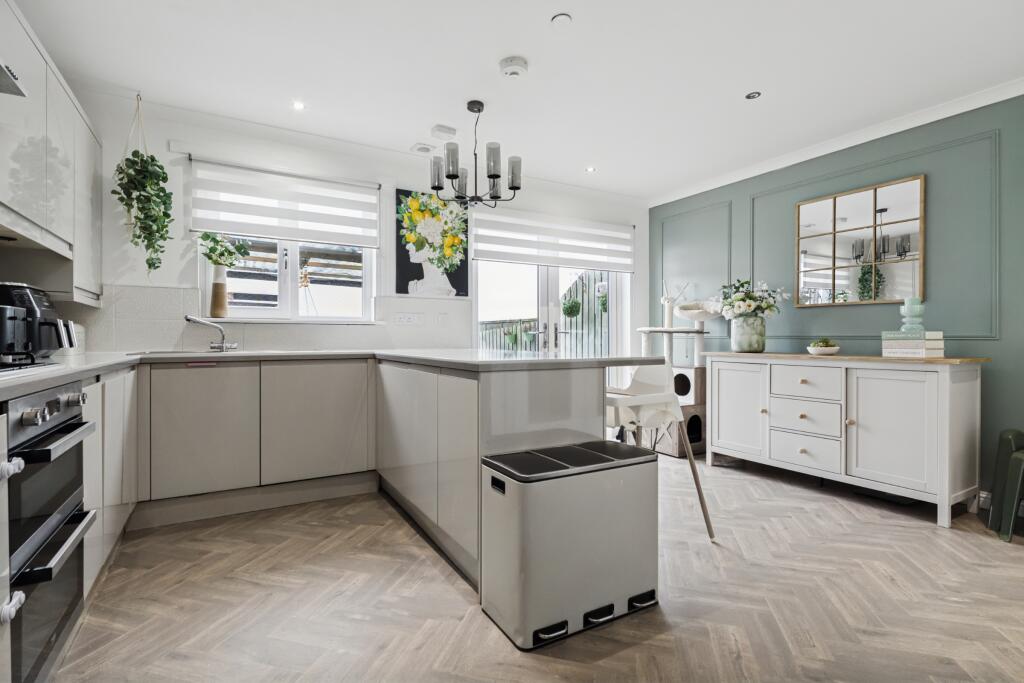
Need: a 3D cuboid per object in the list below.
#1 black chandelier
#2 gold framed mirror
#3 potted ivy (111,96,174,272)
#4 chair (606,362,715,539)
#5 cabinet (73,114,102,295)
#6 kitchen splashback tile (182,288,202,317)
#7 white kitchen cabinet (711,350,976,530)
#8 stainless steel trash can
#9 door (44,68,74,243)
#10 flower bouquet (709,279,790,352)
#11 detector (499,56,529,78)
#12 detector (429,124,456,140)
[{"bbox_3d":[-0.225,-1.138,2.770,0.550,0.600,0.520,0,0,-5],"label":"black chandelier"},{"bbox_3d":[2.394,-0.647,3.180,0.030,0.810,0.785,0,0,-31],"label":"gold framed mirror"},{"bbox_3d":[-2.206,-0.937,2.717,0.290,1.030,0.280,0,0,-31],"label":"potted ivy"},{"bbox_3d":[0.612,0.552,2.368,0.610,0.900,0.570,0,0,-31],"label":"chair"},{"bbox_3d":[-2.344,-0.722,2.506,0.022,0.890,0.600,0,0,-32],"label":"cabinet"},{"bbox_3d":[-2.096,-0.252,2.979,0.095,0.190,0.010,0,0,-30],"label":"kitchen splashback tile"},{"bbox_3d":[2.142,0.551,3.144,0.460,0.890,1.520,0,0,-31],"label":"white kitchen cabinet"},{"bbox_3d":[0.229,0.719,1.727,0.605,0.578,0.285,0,0,-29],"label":"stainless steel trash can"},{"bbox_3d":[-2.053,-0.811,2.056,0.022,0.679,0.395,0,0,-32],"label":"door"},{"bbox_3d":[1.877,-0.177,3.595,0.390,0.560,0.480,0,0,-31],"label":"flower bouquet"},{"bbox_3d":[0.013,-1.411,2.358,0.142,0.048,0.142,0,0,0],"label":"detector"},{"bbox_3d":[-0.461,-1.420,3.085,0.145,0.042,0.105,0,0,-31],"label":"detector"}]

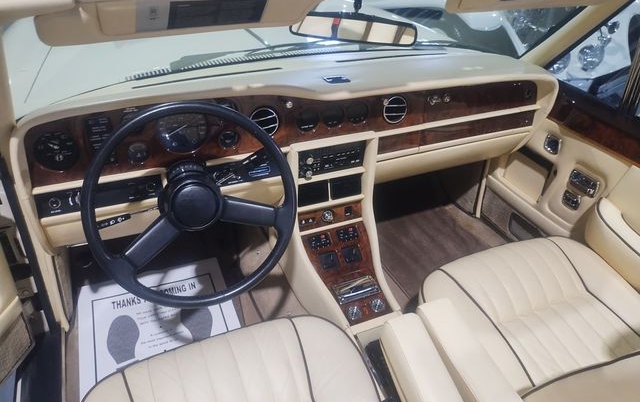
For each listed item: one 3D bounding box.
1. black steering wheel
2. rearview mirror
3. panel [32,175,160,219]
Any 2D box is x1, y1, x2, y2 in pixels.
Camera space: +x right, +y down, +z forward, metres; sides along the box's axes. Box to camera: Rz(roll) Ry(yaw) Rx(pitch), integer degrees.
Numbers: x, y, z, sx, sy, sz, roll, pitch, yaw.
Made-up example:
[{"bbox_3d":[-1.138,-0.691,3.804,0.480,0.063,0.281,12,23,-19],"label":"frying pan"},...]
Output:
[{"bbox_3d":[-0.242,0.009,0.905,0.396,0.396,0.090,-12,12,-21],"label":"black steering wheel"},{"bbox_3d":[0.065,-0.346,0.933,0.255,0.063,0.032,4,42,-7],"label":"rearview mirror"},{"bbox_3d":[-0.466,-0.012,0.994,0.246,0.060,0.025,-12,36,-21],"label":"panel"}]

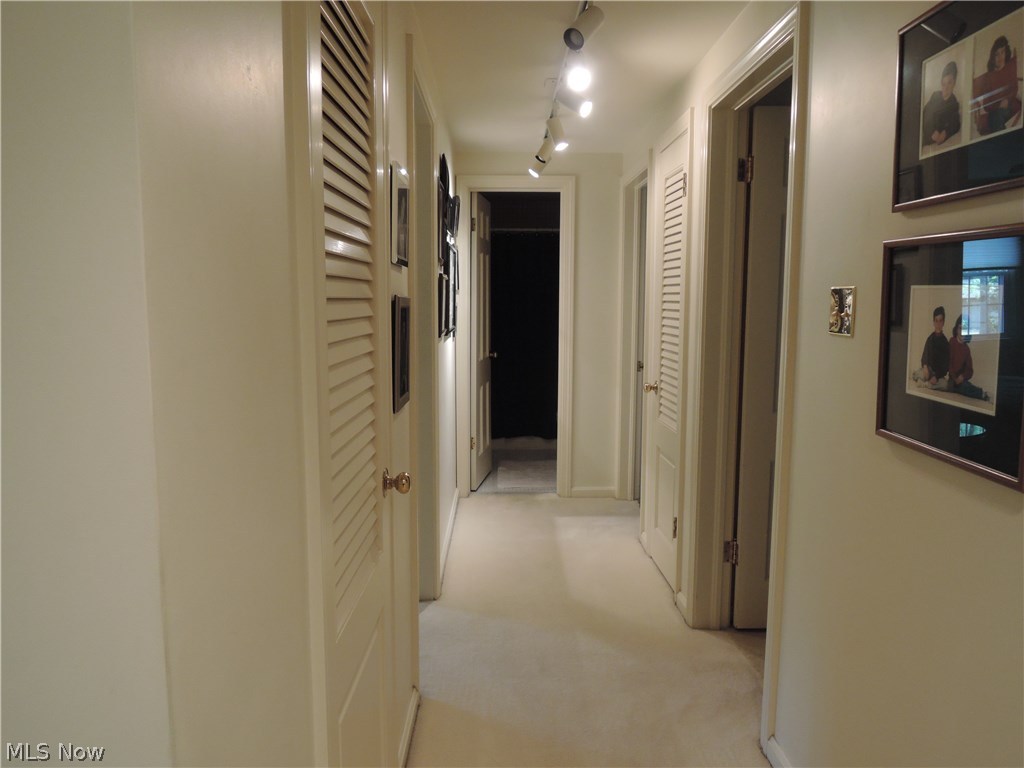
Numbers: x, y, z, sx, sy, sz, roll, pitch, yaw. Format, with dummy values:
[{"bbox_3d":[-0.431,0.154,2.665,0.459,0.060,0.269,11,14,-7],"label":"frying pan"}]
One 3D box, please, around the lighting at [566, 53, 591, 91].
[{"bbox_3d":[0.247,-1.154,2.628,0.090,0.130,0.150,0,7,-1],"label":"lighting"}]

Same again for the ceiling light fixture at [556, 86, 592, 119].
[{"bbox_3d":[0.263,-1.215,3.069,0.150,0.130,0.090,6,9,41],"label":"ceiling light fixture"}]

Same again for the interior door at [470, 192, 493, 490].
[{"bbox_3d":[-0.214,-0.298,5.156,0.038,2.030,0.600,1,7,8],"label":"interior door"}]

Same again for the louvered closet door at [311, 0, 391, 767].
[{"bbox_3d":[-0.310,0.140,1.388,0.036,2.030,0.670,0,7,-1],"label":"louvered closet door"}]

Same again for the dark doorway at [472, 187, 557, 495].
[{"bbox_3d":[0.025,-0.243,4.825,0.610,2.050,0.130,0,7,-1],"label":"dark doorway"}]

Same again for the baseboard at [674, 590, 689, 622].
[{"bbox_3d":[0.736,0.959,3.086,0.015,0.063,0.250,0,7,-1],"label":"baseboard"}]

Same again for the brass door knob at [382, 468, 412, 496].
[{"bbox_3d":[-0.264,0.232,1.666,0.065,0.062,0.062,0,7,-1],"label":"brass door knob"}]

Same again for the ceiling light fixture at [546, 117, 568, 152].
[{"bbox_3d":[0.227,-1.229,3.490,0.090,0.170,0.120,-3,7,-25],"label":"ceiling light fixture"}]

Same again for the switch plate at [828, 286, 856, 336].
[{"bbox_3d":[0.771,-0.170,1.670,0.010,0.114,0.112,0,7,-1],"label":"switch plate"}]

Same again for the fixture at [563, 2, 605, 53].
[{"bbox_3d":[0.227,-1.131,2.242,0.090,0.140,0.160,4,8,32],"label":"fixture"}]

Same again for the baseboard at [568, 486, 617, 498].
[{"bbox_3d":[0.565,0.753,4.886,0.300,0.065,0.015,0,7,-1],"label":"baseboard"}]

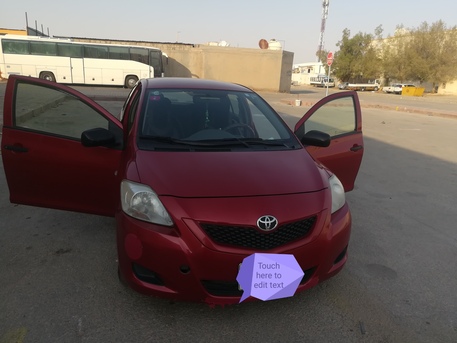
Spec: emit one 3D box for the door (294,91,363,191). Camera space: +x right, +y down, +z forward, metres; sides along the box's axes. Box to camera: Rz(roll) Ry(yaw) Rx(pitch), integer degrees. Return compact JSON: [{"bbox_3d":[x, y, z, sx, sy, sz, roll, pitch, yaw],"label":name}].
[{"bbox_3d":[1.025,-0.266,3.620,1.120,1.160,0.200,-9,18,-35],"label":"door"}]

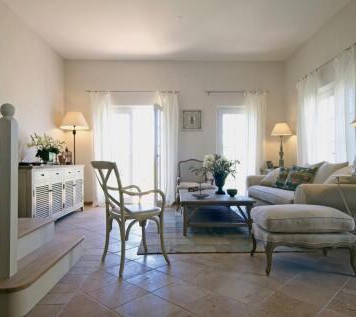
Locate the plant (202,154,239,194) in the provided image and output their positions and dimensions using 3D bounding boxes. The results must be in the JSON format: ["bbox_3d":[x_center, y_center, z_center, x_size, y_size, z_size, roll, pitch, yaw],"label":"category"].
[{"bbox_3d":[0.650,0.238,4.200,0.540,0.600,0.500,0,0,0],"label":"plant"}]

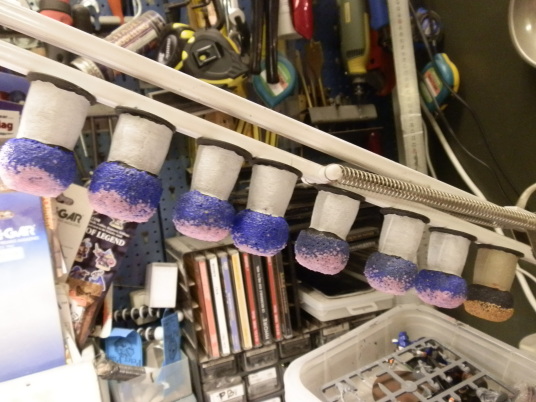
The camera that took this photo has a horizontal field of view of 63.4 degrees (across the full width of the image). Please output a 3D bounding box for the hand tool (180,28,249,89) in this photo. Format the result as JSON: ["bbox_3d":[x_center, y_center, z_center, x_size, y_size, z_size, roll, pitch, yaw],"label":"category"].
[{"bbox_3d":[-0.074,-0.195,0.605,0.075,0.079,0.045,-30,4,3],"label":"hand tool"}]

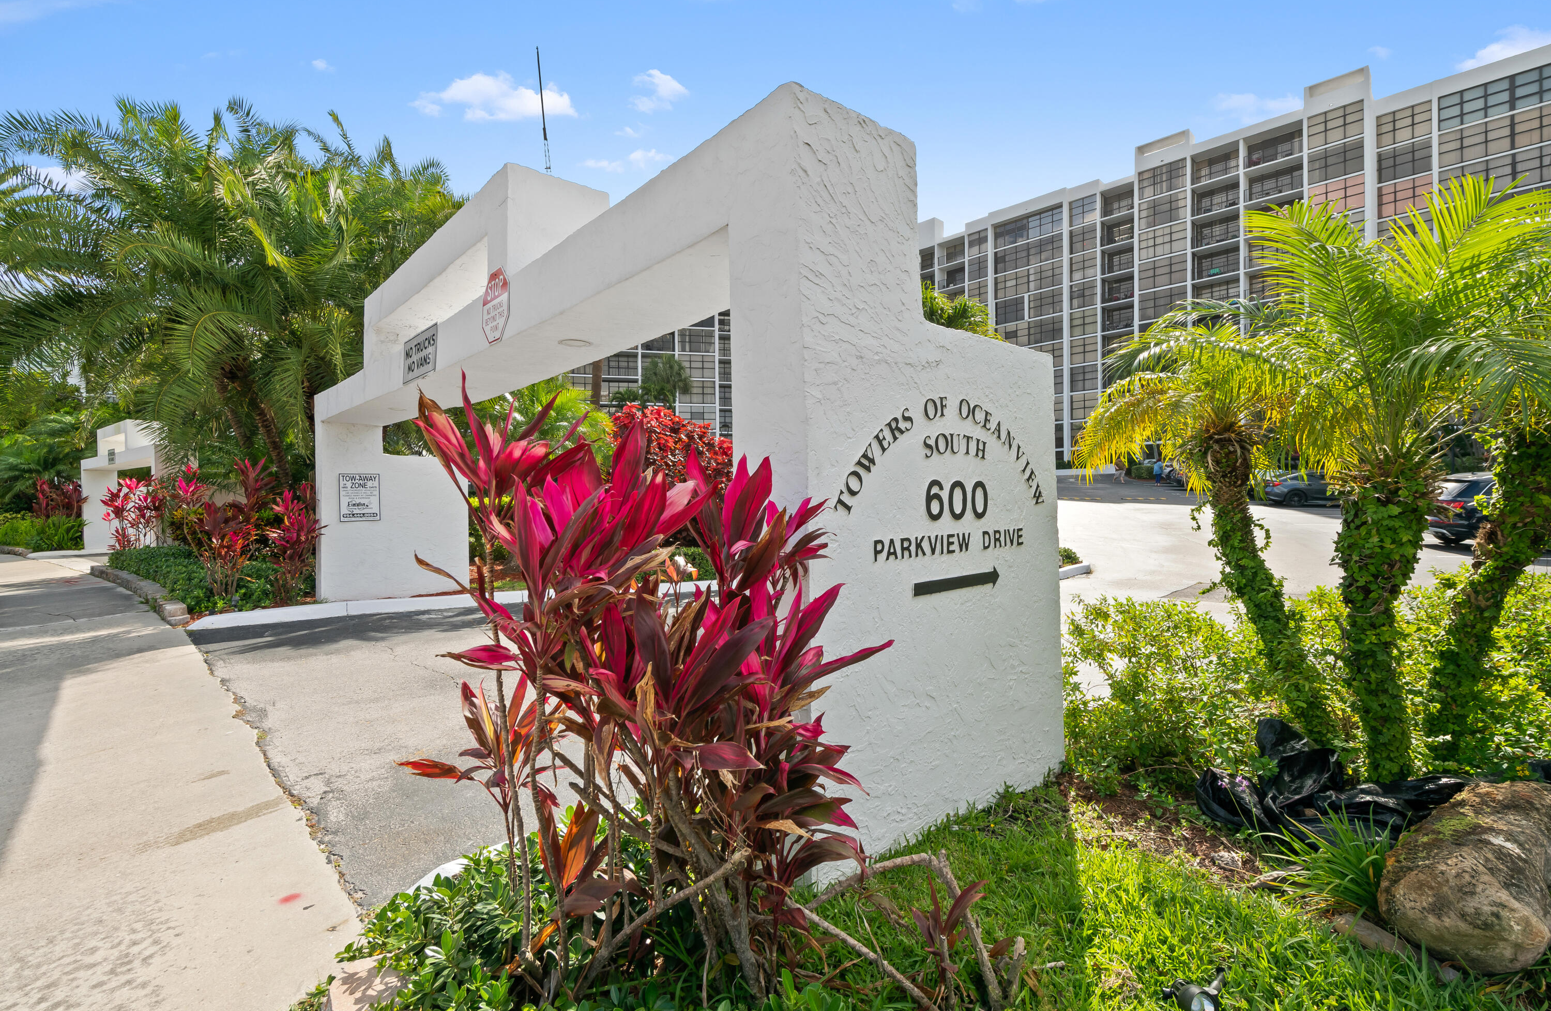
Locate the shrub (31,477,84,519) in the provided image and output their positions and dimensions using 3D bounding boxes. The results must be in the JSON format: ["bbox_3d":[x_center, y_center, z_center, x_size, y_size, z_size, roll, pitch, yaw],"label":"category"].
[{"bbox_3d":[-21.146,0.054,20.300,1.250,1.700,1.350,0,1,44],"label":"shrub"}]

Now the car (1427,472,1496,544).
[{"bbox_3d":[17.079,0.041,14.780,4.660,1.670,1.900,-1,1,18],"label":"car"}]

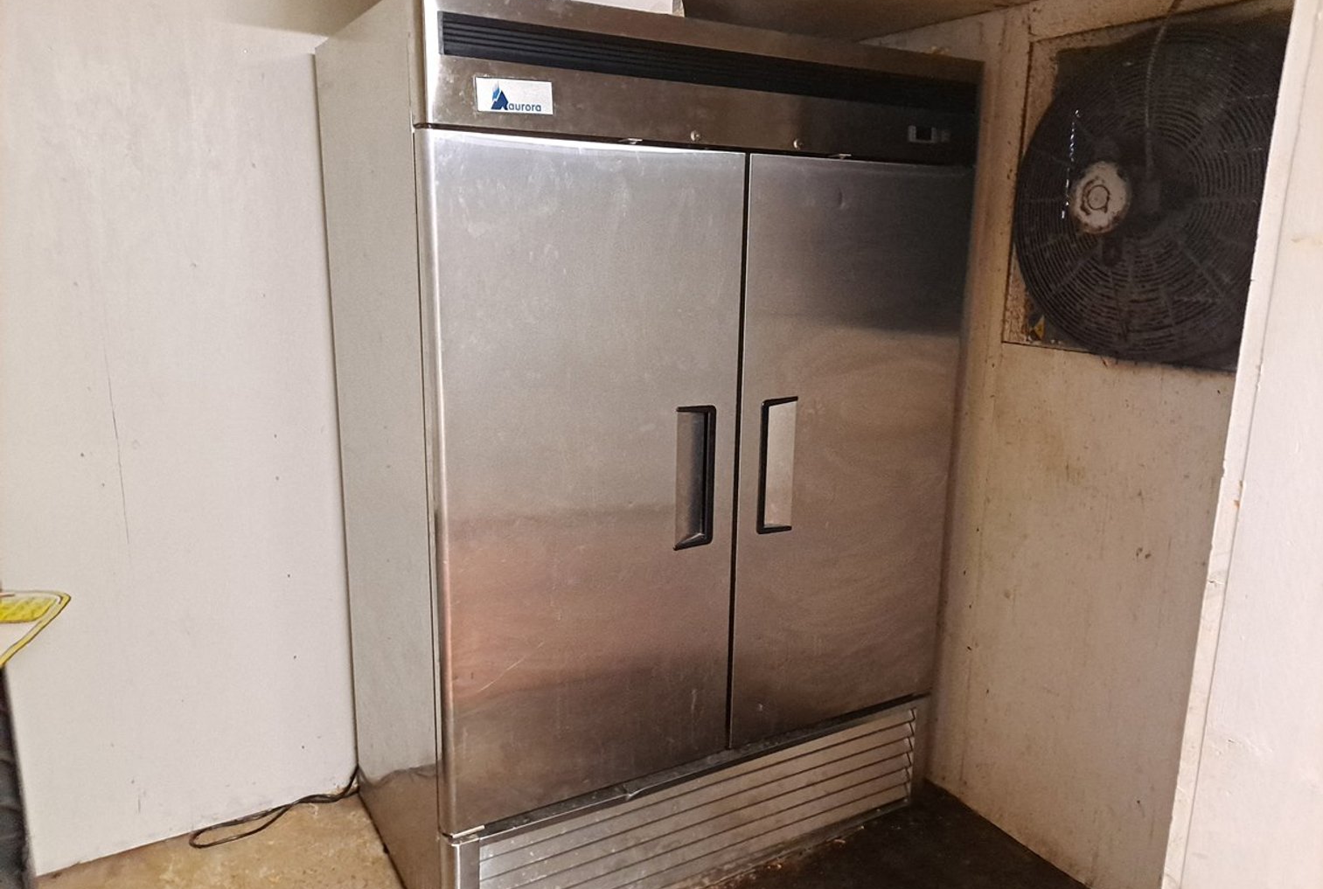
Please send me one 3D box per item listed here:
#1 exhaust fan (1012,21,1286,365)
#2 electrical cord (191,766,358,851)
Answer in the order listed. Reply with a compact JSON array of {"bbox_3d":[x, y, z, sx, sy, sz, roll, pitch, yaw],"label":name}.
[{"bbox_3d":[1.011,-0.499,1.943,0.140,0.645,0.645,-6,14,-29],"label":"exhaust fan"},{"bbox_3d":[-1.017,0.962,2.543,0.440,0.070,0.090,-6,14,-29],"label":"electrical cord"}]

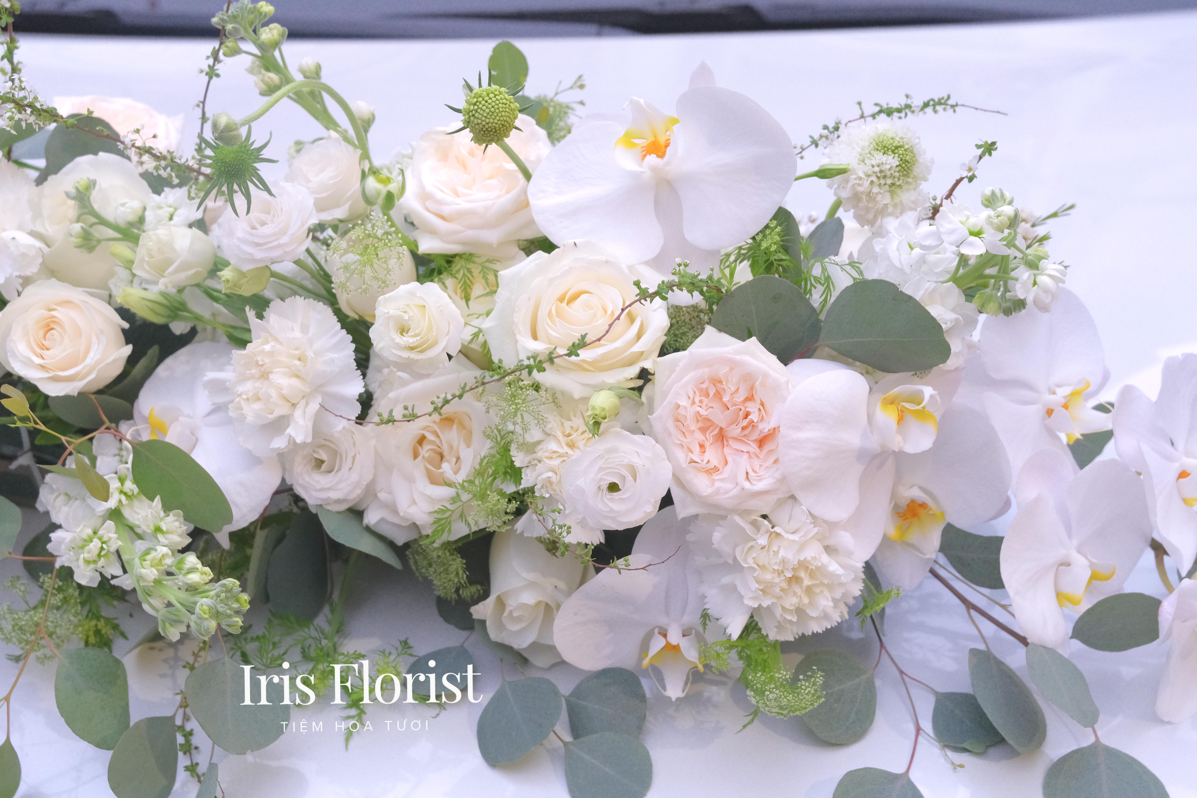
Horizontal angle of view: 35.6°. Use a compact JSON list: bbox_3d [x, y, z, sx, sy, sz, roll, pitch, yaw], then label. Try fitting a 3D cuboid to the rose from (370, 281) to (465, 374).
[{"bbox_3d":[-0.086,-0.034,0.884,0.044,0.038,0.043,8,77,14],"label":"rose"}]

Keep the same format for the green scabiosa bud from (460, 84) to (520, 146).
[{"bbox_3d":[-0.049,-0.126,0.830,0.026,0.023,0.027,0,72,12],"label":"green scabiosa bud"}]

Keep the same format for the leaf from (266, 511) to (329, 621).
[{"bbox_3d":[-0.147,0.080,0.905,0.031,0.056,0.009,0,12,0],"label":"leaf"}]

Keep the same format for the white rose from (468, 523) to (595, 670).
[{"bbox_3d":[-0.035,0.106,1.010,0.067,0.067,0.076,4,37,5],"label":"white rose"}]

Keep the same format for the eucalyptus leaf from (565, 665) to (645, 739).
[{"bbox_3d":[0.004,0.145,0.872,0.040,0.008,0.038,22,64,8],"label":"eucalyptus leaf"}]

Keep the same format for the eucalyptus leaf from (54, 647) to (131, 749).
[{"bbox_3d":[-0.267,0.158,0.985,0.043,0.008,0.057,-26,66,-5],"label":"eucalyptus leaf"}]

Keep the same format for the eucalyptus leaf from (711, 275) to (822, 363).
[{"bbox_3d":[0.088,-0.040,0.985,0.060,0.010,0.058,-12,69,-1],"label":"eucalyptus leaf"}]

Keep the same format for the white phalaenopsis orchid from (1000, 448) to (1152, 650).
[{"bbox_3d":[0.217,0.068,0.850,0.088,0.095,0.042,-31,25,-21],"label":"white phalaenopsis orchid"}]

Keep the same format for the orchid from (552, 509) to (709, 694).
[{"bbox_3d":[0.034,0.093,0.860,0.108,0.092,0.040,1,7,1],"label":"orchid"}]

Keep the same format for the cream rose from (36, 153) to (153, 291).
[{"bbox_3d":[-0.241,-0.084,0.890,0.056,0.052,0.064,0,79,30],"label":"cream rose"}]

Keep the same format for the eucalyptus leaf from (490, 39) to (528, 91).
[{"bbox_3d":[-0.046,-0.169,0.950,0.021,0.006,0.029,-2,73,-7],"label":"eucalyptus leaf"}]

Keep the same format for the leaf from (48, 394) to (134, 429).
[{"bbox_3d":[-0.248,0.003,0.910,0.042,0.008,0.034,6,41,2],"label":"leaf"}]

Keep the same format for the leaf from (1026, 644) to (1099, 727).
[{"bbox_3d":[0.244,0.151,0.980,0.034,0.008,0.059,-25,74,-37],"label":"leaf"}]

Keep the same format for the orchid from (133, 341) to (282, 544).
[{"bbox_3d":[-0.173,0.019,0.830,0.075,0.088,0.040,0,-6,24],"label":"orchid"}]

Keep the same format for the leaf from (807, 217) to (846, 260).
[{"bbox_3d":[0.112,-0.078,0.920,0.022,0.006,0.027,32,90,36],"label":"leaf"}]

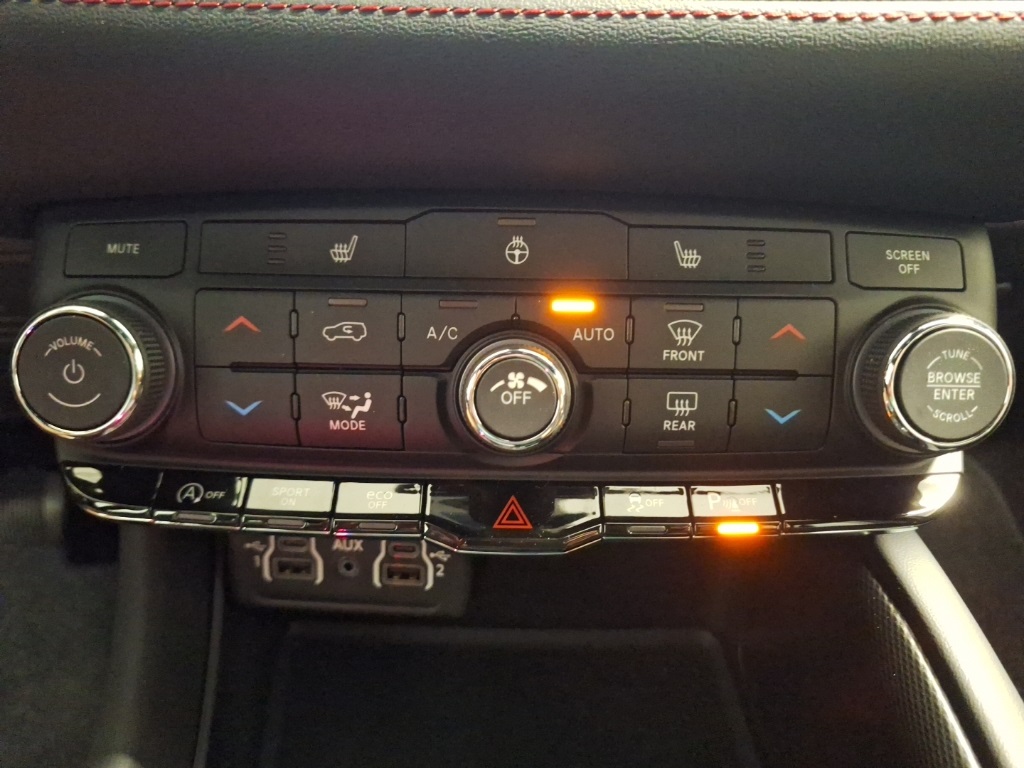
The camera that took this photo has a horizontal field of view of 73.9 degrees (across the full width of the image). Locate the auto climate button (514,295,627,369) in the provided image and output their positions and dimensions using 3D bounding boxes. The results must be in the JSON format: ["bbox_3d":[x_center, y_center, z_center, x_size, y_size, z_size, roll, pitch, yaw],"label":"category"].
[{"bbox_3d":[0.019,-0.016,0.213,0.034,0.022,0.010,1,7,0],"label":"auto climate button"}]

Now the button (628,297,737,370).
[{"bbox_3d":[0.053,-0.016,0.213,0.032,0.022,0.010,1,7,0],"label":"button"}]

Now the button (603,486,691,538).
[{"bbox_3d":[0.043,0.041,0.216,0.028,0.016,0.010,1,-9,-2],"label":"button"}]

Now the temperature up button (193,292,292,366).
[{"bbox_3d":[-0.086,-0.018,0.221,0.032,0.025,0.006,1,8,2],"label":"temperature up button"}]

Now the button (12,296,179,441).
[{"bbox_3d":[-0.128,-0.004,0.209,0.039,0.039,0.019,1,6,1],"label":"button"}]

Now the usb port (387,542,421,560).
[{"bbox_3d":[-0.041,0.063,0.262,0.013,0.007,0.007,1,2,3],"label":"usb port"}]

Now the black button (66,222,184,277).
[{"bbox_3d":[-0.117,-0.041,0.210,0.036,0.016,0.010,1,7,0],"label":"black button"}]

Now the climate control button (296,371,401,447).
[{"bbox_3d":[-0.051,0.008,0.216,0.033,0.024,0.010,1,9,0],"label":"climate control button"}]

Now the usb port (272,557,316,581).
[{"bbox_3d":[-0.082,0.070,0.262,0.016,0.009,0.008,1,2,3],"label":"usb port"}]

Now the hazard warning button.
[{"bbox_3d":[0.000,0.042,0.213,0.054,0.021,0.011,1,-9,0],"label":"hazard warning button"}]

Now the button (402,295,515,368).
[{"bbox_3d":[-0.017,-0.017,0.213,0.034,0.022,0.010,1,7,0],"label":"button"}]

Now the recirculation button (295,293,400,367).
[{"bbox_3d":[-0.052,-0.018,0.220,0.034,0.024,0.006,1,8,2],"label":"recirculation button"}]

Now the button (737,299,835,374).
[{"bbox_3d":[0.087,-0.016,0.221,0.031,0.025,0.006,1,8,-2],"label":"button"}]

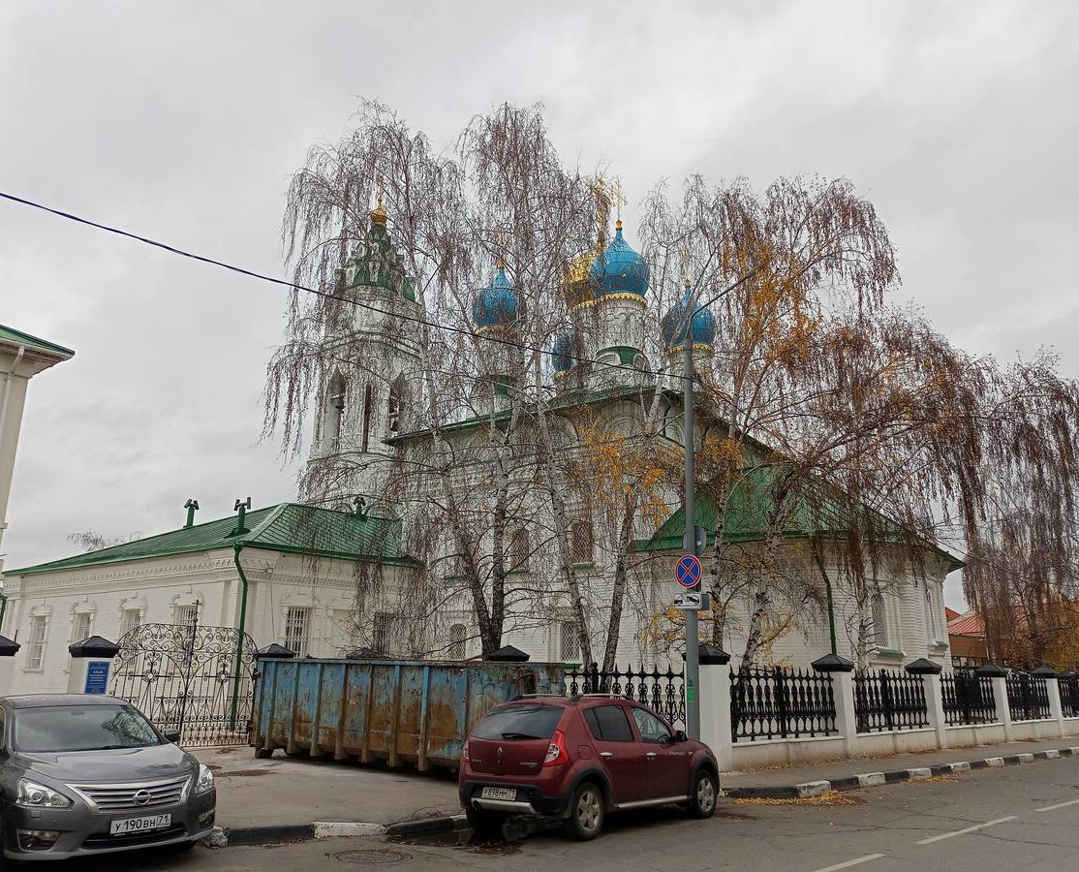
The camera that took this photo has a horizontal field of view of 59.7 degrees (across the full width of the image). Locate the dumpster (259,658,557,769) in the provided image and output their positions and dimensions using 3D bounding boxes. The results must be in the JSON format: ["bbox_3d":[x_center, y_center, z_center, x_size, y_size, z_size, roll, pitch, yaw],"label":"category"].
[{"bbox_3d":[-2.267,4.549,15.386,5.270,1.657,2.150,-11,-19,41],"label":"dumpster"}]

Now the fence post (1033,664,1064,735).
[{"bbox_3d":[15.460,8.049,28.549,0.623,2.040,0.623,-12,-19,43],"label":"fence post"}]

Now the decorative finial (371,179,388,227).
[{"bbox_3d":[-9.225,-13.447,54.242,1.100,3.000,1.100,1,-14,0],"label":"decorative finial"}]

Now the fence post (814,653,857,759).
[{"bbox_3d":[6.016,5.461,19.142,0.623,2.040,0.623,-12,-19,43],"label":"fence post"}]

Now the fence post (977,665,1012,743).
[{"bbox_3d":[12.312,7.186,25.414,0.623,2.040,0.623,-12,-19,43],"label":"fence post"}]

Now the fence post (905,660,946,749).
[{"bbox_3d":[9.164,6.324,22.278,0.623,2.040,0.623,-12,-19,43],"label":"fence post"}]

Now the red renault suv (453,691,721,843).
[{"bbox_3d":[0.824,4.178,12.228,1.800,1.570,4.030,-10,-18,39],"label":"red renault suv"}]

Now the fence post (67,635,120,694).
[{"bbox_3d":[-7.903,4.536,16.455,0.650,2.020,0.650,-12,-19,43],"label":"fence post"}]

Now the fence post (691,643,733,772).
[{"bbox_3d":[2.916,4.612,16.055,0.623,2.040,0.623,-12,-19,43],"label":"fence post"}]

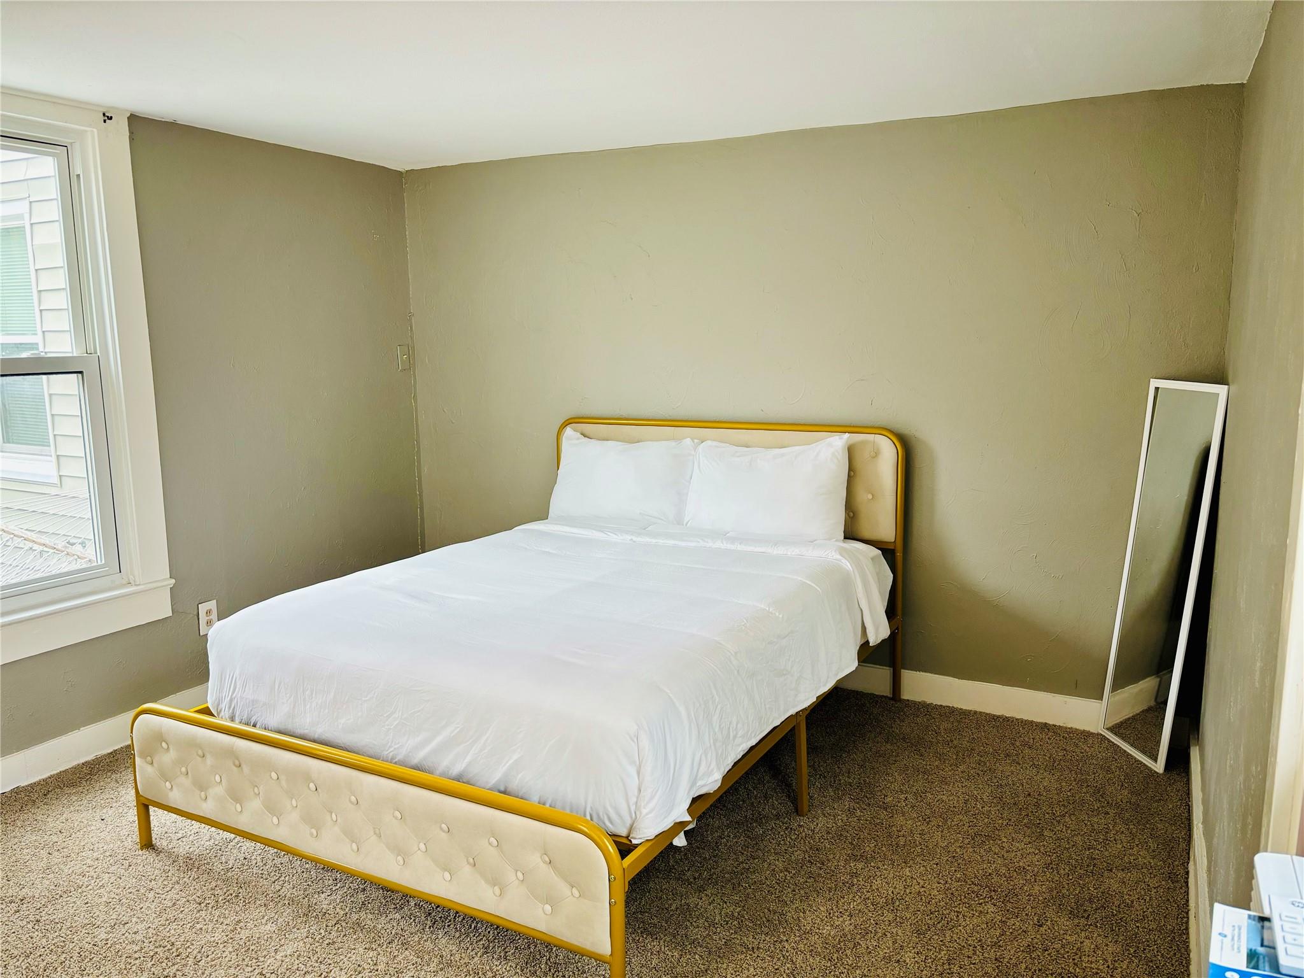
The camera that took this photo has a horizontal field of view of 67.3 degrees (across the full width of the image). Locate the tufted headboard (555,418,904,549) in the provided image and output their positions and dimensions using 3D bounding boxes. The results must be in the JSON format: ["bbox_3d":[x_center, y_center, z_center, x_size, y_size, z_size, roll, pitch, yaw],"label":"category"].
[{"bbox_3d":[0.254,-0.045,3.900,1.515,0.443,0.050,4,10,29],"label":"tufted headboard"}]

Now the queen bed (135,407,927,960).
[{"bbox_3d":[-0.230,0.374,3.071,1.530,1.017,2.047,4,10,29],"label":"queen bed"}]

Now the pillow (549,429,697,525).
[{"bbox_3d":[-0.111,-0.032,3.916,0.655,0.400,0.160,4,-8,29],"label":"pillow"}]

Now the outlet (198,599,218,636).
[{"bbox_3d":[-1.617,0.470,3.569,0.008,0.116,0.071,4,10,29],"label":"outlet"}]

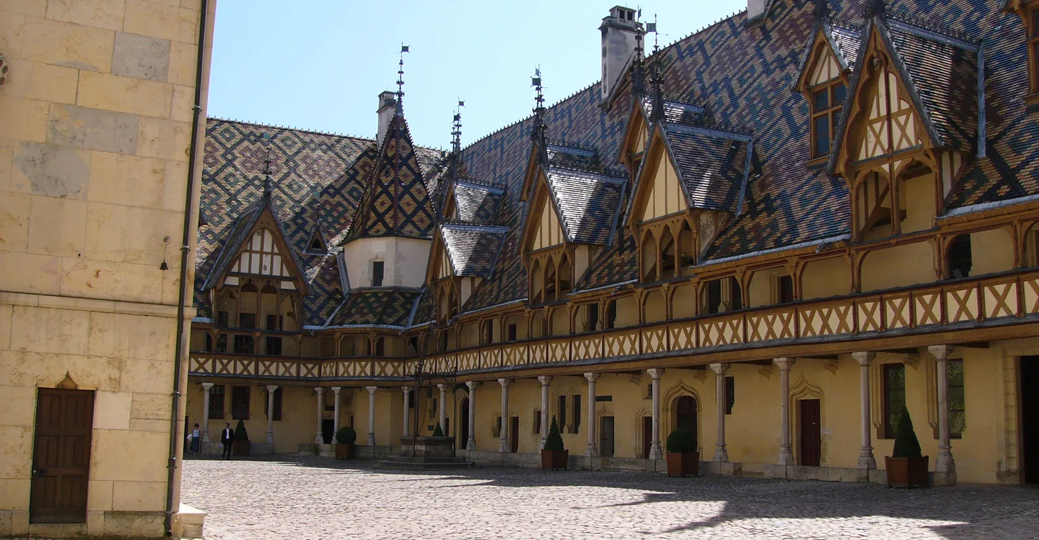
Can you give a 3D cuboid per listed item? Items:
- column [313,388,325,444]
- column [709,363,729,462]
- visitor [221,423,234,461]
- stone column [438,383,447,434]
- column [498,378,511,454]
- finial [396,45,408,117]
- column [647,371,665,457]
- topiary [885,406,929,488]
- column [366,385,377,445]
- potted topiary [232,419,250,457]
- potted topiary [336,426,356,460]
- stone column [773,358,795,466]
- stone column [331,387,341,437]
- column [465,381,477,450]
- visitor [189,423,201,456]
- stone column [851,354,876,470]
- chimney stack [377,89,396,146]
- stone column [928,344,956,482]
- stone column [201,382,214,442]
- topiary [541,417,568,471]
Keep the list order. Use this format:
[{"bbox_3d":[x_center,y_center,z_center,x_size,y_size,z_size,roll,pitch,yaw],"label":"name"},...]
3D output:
[{"bbox_3d":[-11.739,8.567,63.450,0.510,3.250,0.510,6,-10,-28],"label":"column"},{"bbox_3d":[6.680,4.720,35.854,0.510,3.250,0.510,6,-10,-28],"label":"column"},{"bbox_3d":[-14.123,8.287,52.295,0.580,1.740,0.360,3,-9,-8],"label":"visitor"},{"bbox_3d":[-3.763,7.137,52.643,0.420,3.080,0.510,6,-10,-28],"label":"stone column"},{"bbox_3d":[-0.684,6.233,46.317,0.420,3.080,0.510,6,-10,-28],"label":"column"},{"bbox_3d":[-7.056,-11.448,64.787,0.750,4.400,0.420,1,-9,0],"label":"finial"},{"bbox_3d":[4.946,5.178,39.077,0.510,3.250,0.510,6,-10,-28],"label":"column"},{"bbox_3d":[9.287,4.234,25.892,0.700,1.940,0.700,6,-10,-28],"label":"topiary"},{"bbox_3d":[-8.312,8.207,60.632,0.510,3.250,0.510,6,-10,-28],"label":"column"},{"bbox_3d":[-14.342,8.667,55.778,0.780,1.940,0.780,4,-9,-18],"label":"potted topiary"},{"bbox_3d":[-8.567,8.525,53.291,0.950,1.620,0.950,-3,-10,25],"label":"potted topiary"},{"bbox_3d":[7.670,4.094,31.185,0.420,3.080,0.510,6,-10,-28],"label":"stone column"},{"bbox_3d":[-10.635,8.470,62.668,0.510,3.250,0.510,6,-10,-28],"label":"stone column"},{"bbox_3d":[-2.323,7.098,52.585,0.510,3.250,0.510,1,-9,0],"label":"column"},{"bbox_3d":[-17.753,9.273,59.200,0.580,1.692,0.400,2,-9,-8],"label":"visitor"},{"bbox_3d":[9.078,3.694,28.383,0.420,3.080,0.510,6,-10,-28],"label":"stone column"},{"bbox_3d":[-9.330,-10.484,76.200,1.000,4.201,1.400,6,-10,-28],"label":"chimney stack"},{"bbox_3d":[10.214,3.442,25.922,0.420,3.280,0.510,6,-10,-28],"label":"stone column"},{"bbox_3d":[-17.409,7.959,60.249,0.510,3.250,0.510,6,-10,-28],"label":"stone column"},{"bbox_3d":[1.415,6.876,43.000,0.770,2.125,0.770,6,-10,-28],"label":"topiary"}]

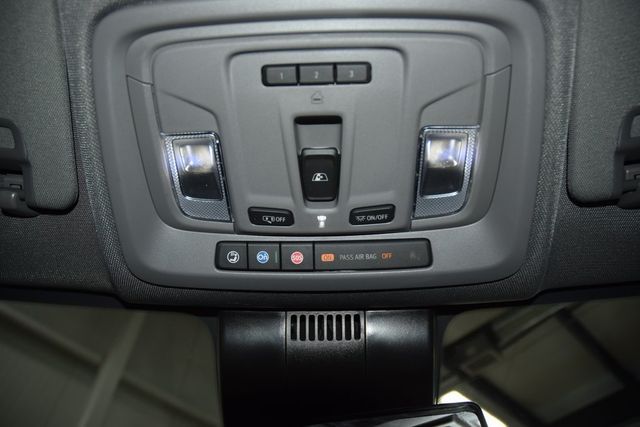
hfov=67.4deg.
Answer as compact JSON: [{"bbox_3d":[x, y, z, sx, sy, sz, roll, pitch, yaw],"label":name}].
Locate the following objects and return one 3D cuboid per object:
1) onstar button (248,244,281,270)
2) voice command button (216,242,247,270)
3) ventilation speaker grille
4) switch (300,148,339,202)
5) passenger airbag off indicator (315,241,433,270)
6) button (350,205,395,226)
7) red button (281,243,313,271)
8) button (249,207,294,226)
[{"bbox_3d":[-0.038,0.030,0.339,0.023,0.008,0.020,-1,-93,0],"label":"onstar button"},{"bbox_3d":[-0.061,0.030,0.339,0.022,0.008,0.019,-1,-93,0],"label":"voice command button"},{"bbox_3d":[0.004,0.086,0.364,0.056,0.008,0.022,-1,-90,0],"label":"ventilation speaker grille"},{"bbox_3d":[0.000,-0.027,0.332,0.025,0.015,0.037,-1,-78,0],"label":"switch"},{"bbox_3d":[0.037,0.029,0.339,0.081,0.008,0.019,-1,-93,0],"label":"passenger airbag off indicator"},{"bbox_3d":[0.035,0.001,0.334,0.031,0.008,0.013,-4,-78,0],"label":"button"},{"bbox_3d":[-0.016,0.030,0.339,0.023,0.008,0.020,-1,-93,0],"label":"red button"},{"bbox_3d":[-0.033,0.002,0.334,0.031,0.008,0.012,2,-78,0],"label":"button"}]

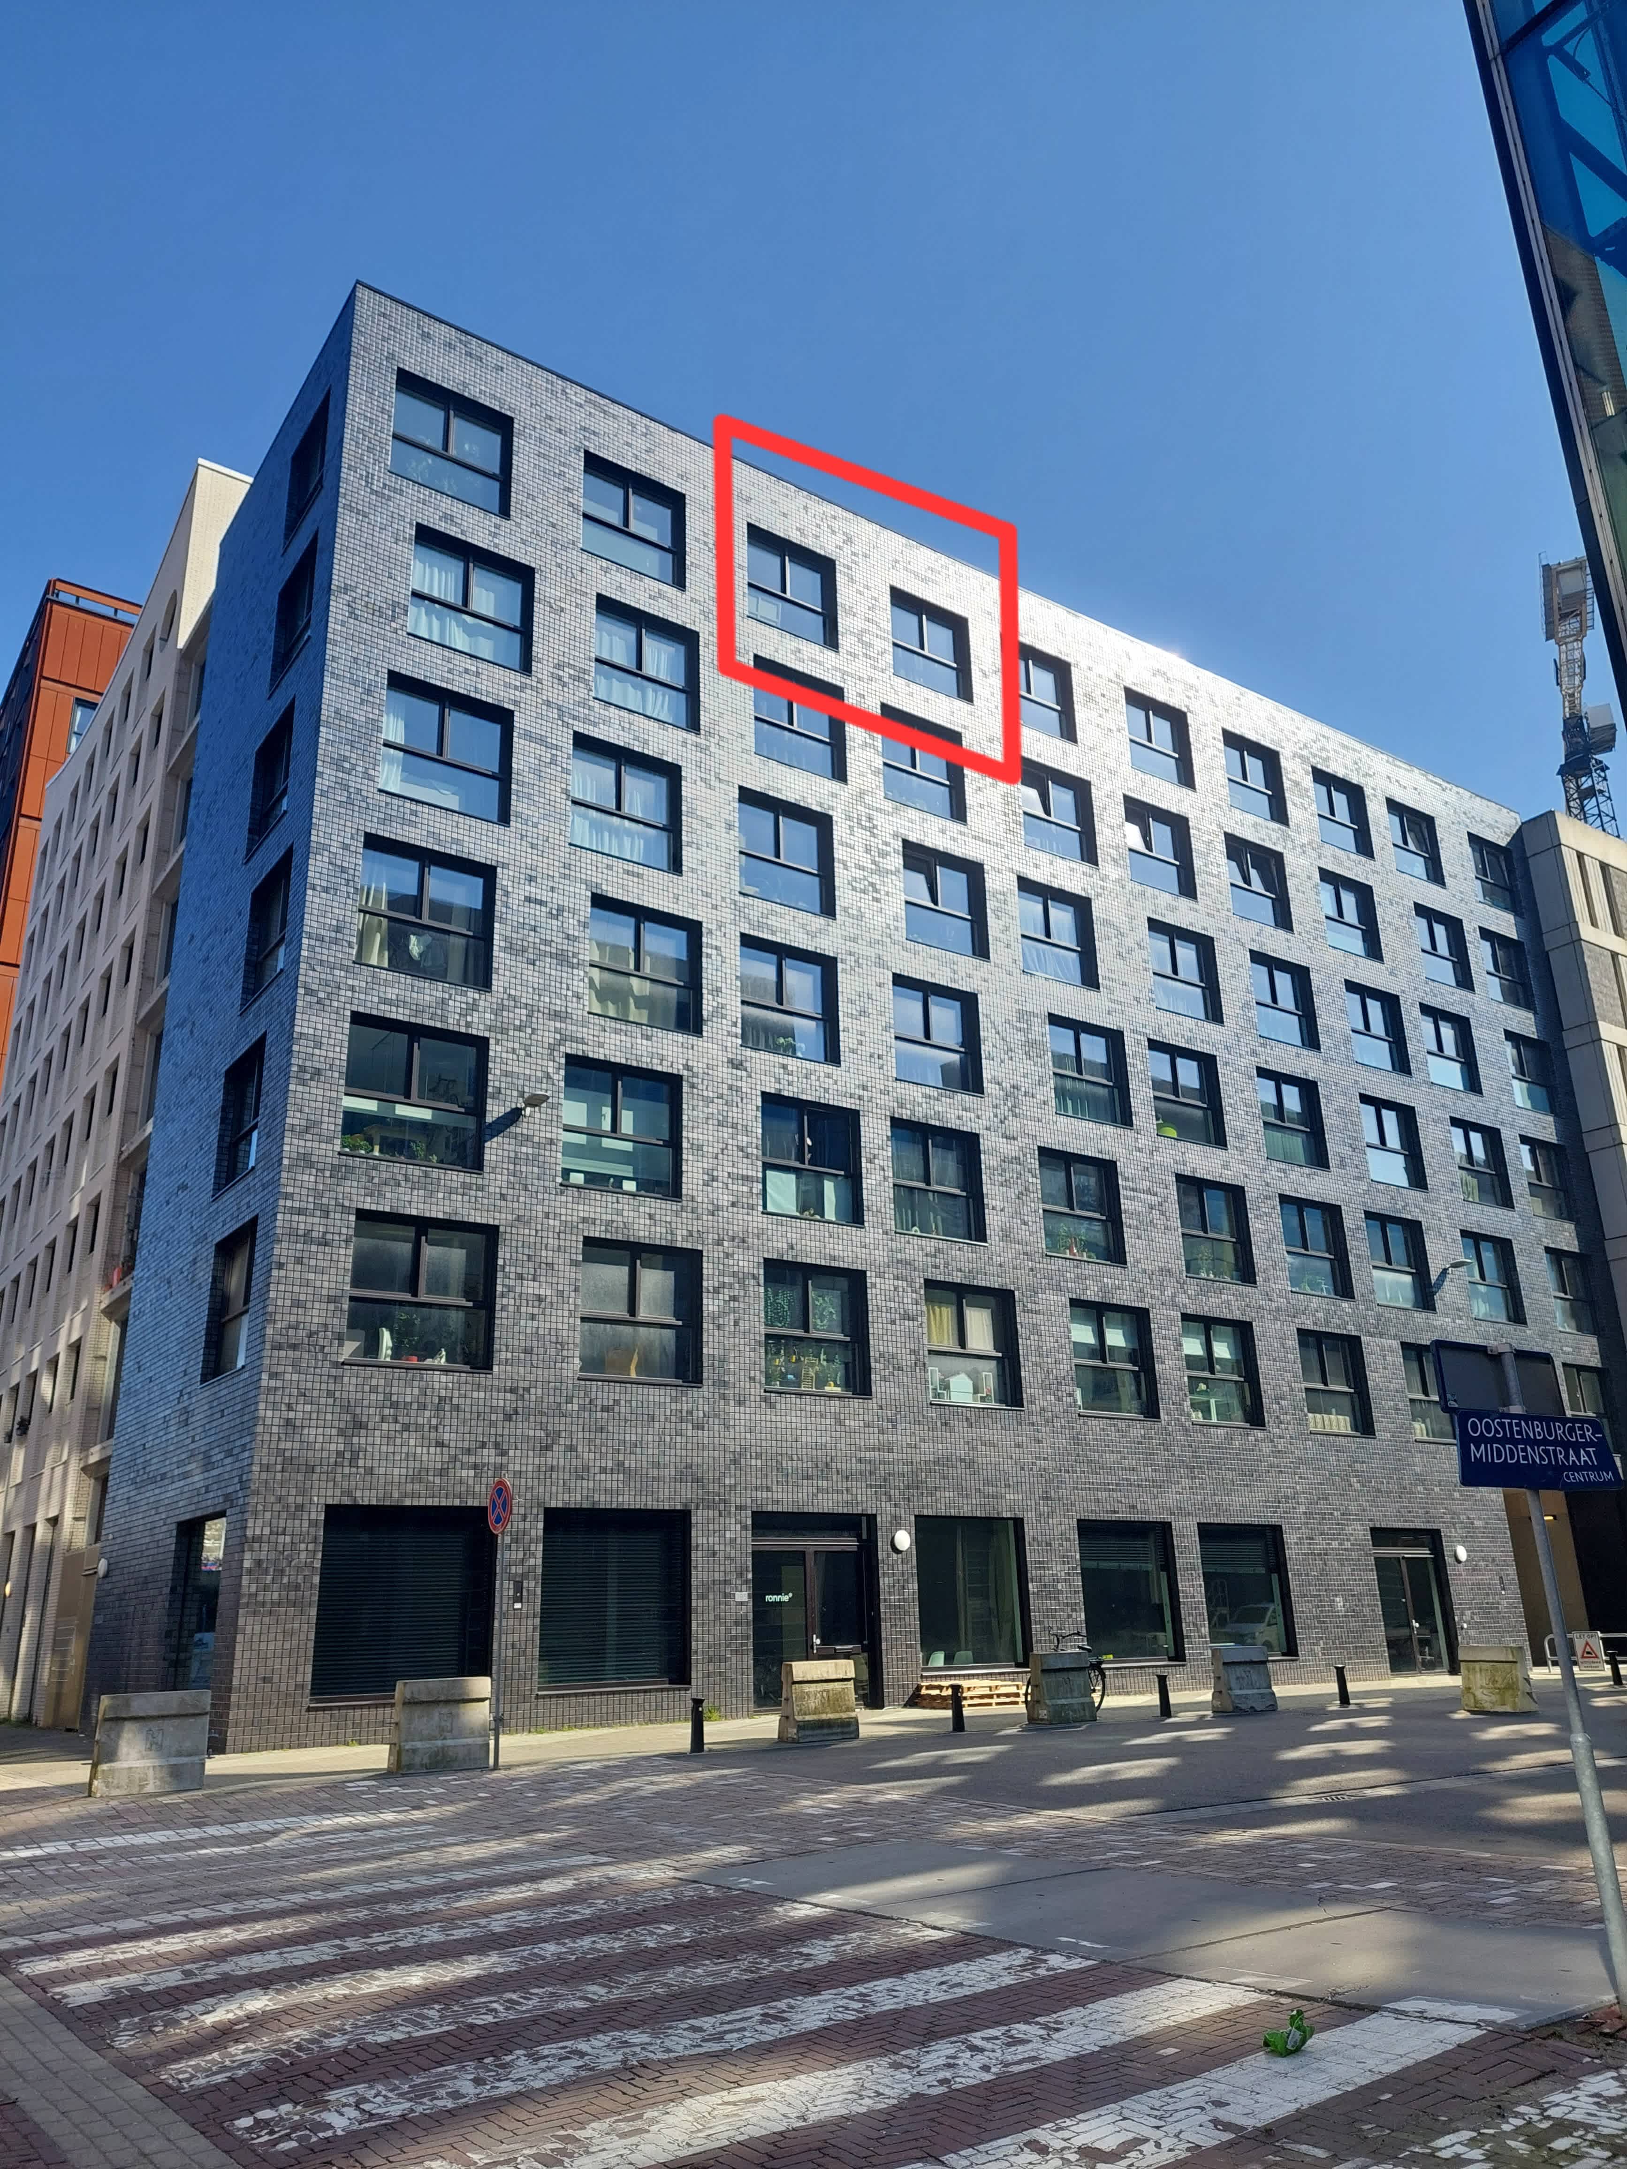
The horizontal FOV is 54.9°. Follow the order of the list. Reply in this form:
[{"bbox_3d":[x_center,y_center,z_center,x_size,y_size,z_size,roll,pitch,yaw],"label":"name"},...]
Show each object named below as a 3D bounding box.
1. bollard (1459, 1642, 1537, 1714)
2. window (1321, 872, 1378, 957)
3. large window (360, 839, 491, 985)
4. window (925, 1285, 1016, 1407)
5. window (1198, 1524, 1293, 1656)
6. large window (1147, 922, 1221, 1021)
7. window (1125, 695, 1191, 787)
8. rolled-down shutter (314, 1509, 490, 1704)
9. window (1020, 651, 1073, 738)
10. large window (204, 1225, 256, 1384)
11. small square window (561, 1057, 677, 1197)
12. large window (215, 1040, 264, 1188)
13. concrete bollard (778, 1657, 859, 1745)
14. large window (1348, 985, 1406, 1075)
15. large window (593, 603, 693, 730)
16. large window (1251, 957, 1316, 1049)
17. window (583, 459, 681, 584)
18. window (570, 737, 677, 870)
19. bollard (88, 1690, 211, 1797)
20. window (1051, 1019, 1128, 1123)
[{"bbox_3d":[9.745,8.475,22.330,0.500,0.850,0.920,15,-25,-40],"label":"bollard"},{"bbox_3d":[13.581,-4.237,39.775,2.040,2.040,0.200,12,-23,-33],"label":"window"},{"bbox_3d":[-6.073,-2.639,24.549,2.040,2.040,0.200,12,-23,-33],"label":"large window"},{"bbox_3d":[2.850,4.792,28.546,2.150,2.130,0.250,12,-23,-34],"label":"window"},{"bbox_3d":[8.478,10.007,30.894,2.544,2.552,0.250,11,-22,-33],"label":"window"},{"bbox_3d":[8.514,-2.588,36.247,2.220,2.220,0.200,12,-23,-33],"label":"large window"},{"bbox_3d":[8.360,-8.385,38.204,2.220,2.220,0.200,12,-23,-33],"label":"window"},{"bbox_3d":[-5.798,7.299,22.102,2.500,2.580,0.200,12,-23,-33],"label":"rolled-down shutter"},{"bbox_3d":[4.962,-8.827,35.169,2.140,2.150,0.220,12,-22,-33],"label":"window"},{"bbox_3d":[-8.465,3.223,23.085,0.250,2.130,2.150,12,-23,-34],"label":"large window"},{"bbox_3d":[-3.141,0.771,25.486,2.150,2.130,0.250,12,-23,-34],"label":"small square window"},{"bbox_3d":[-8.799,0.538,24.390,0.250,2.130,2.150,12,-23,-34],"label":"large window"},{"bbox_3d":[0.073,7.813,19.862,0.940,0.910,0.460,12,-23,-34],"label":"concrete bollard"},{"bbox_3d":[14.017,-1.323,39.227,2.140,2.150,0.220,12,-22,-33],"label":"large window"},{"bbox_3d":[-3.091,-7.649,28.793,2.140,2.150,0.220,12,-22,-33],"label":"large window"},{"bbox_3d":[11.094,-1.917,37.088,2.040,2.040,0.200,12,-23,-33],"label":"large window"},{"bbox_3d":[-3.510,-10.810,30.247,2.220,2.220,0.200,12,-23,-33],"label":"window"},{"bbox_3d":[-3.292,-4.860,27.421,2.040,2.040,0.200,12,-23,-33],"label":"window"},{"bbox_3d":[-6.321,6.304,14.979,0.950,0.860,0.520,10,-22,-29],"label":"bollard"},{"bbox_3d":[5.687,-0.229,32.675,2.140,2.150,0.220,12,-22,-33],"label":"window"}]

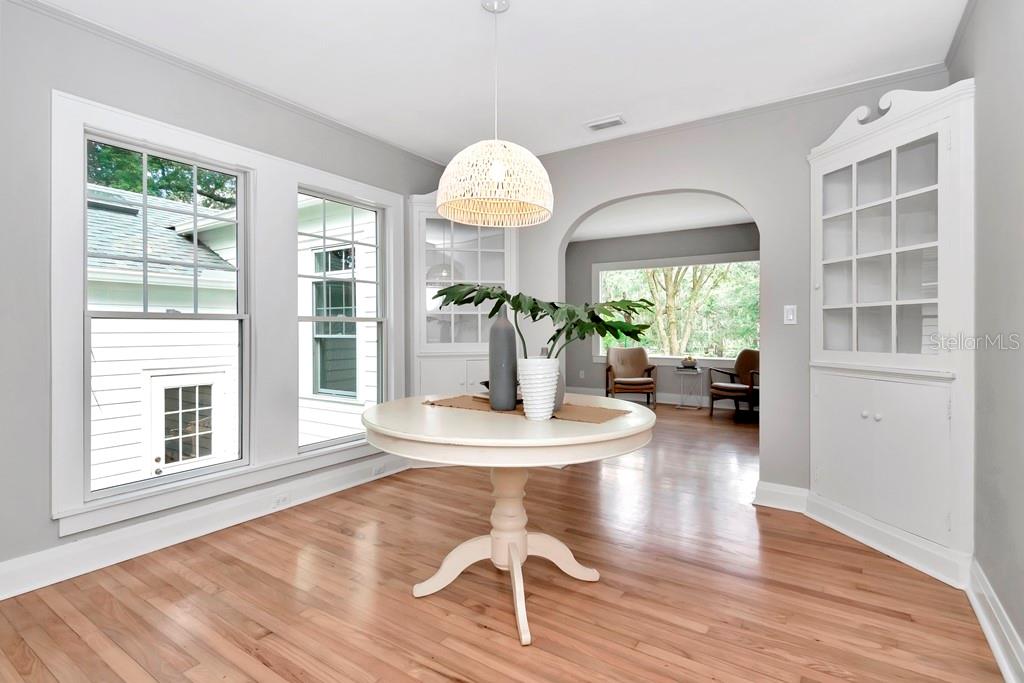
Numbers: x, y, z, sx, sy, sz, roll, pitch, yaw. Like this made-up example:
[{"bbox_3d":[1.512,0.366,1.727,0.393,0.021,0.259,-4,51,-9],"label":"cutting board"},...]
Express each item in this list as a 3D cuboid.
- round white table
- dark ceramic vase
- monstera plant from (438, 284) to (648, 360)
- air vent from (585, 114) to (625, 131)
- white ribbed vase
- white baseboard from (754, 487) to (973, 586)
[{"bbox_3d":[-0.011,0.648,1.920,1.190,0.750,1.190,0,1,0],"label":"round white table"},{"bbox_3d":[-0.036,0.061,1.910,0.117,0.435,0.117,0,1,0],"label":"dark ceramic vase"},{"bbox_3d":[0.115,-0.079,1.710,0.800,0.300,0.400,0,1,0],"label":"monstera plant"},{"bbox_3d":[0.609,-1.434,2.980,0.270,0.025,0.150,1,1,33],"label":"air vent"},{"bbox_3d":[0.102,0.176,1.710,0.152,0.220,0.152,0,1,0],"label":"white ribbed vase"},{"bbox_3d":[1.671,0.944,2.334,0.180,0.147,0.970,0,1,-14],"label":"white baseboard"}]

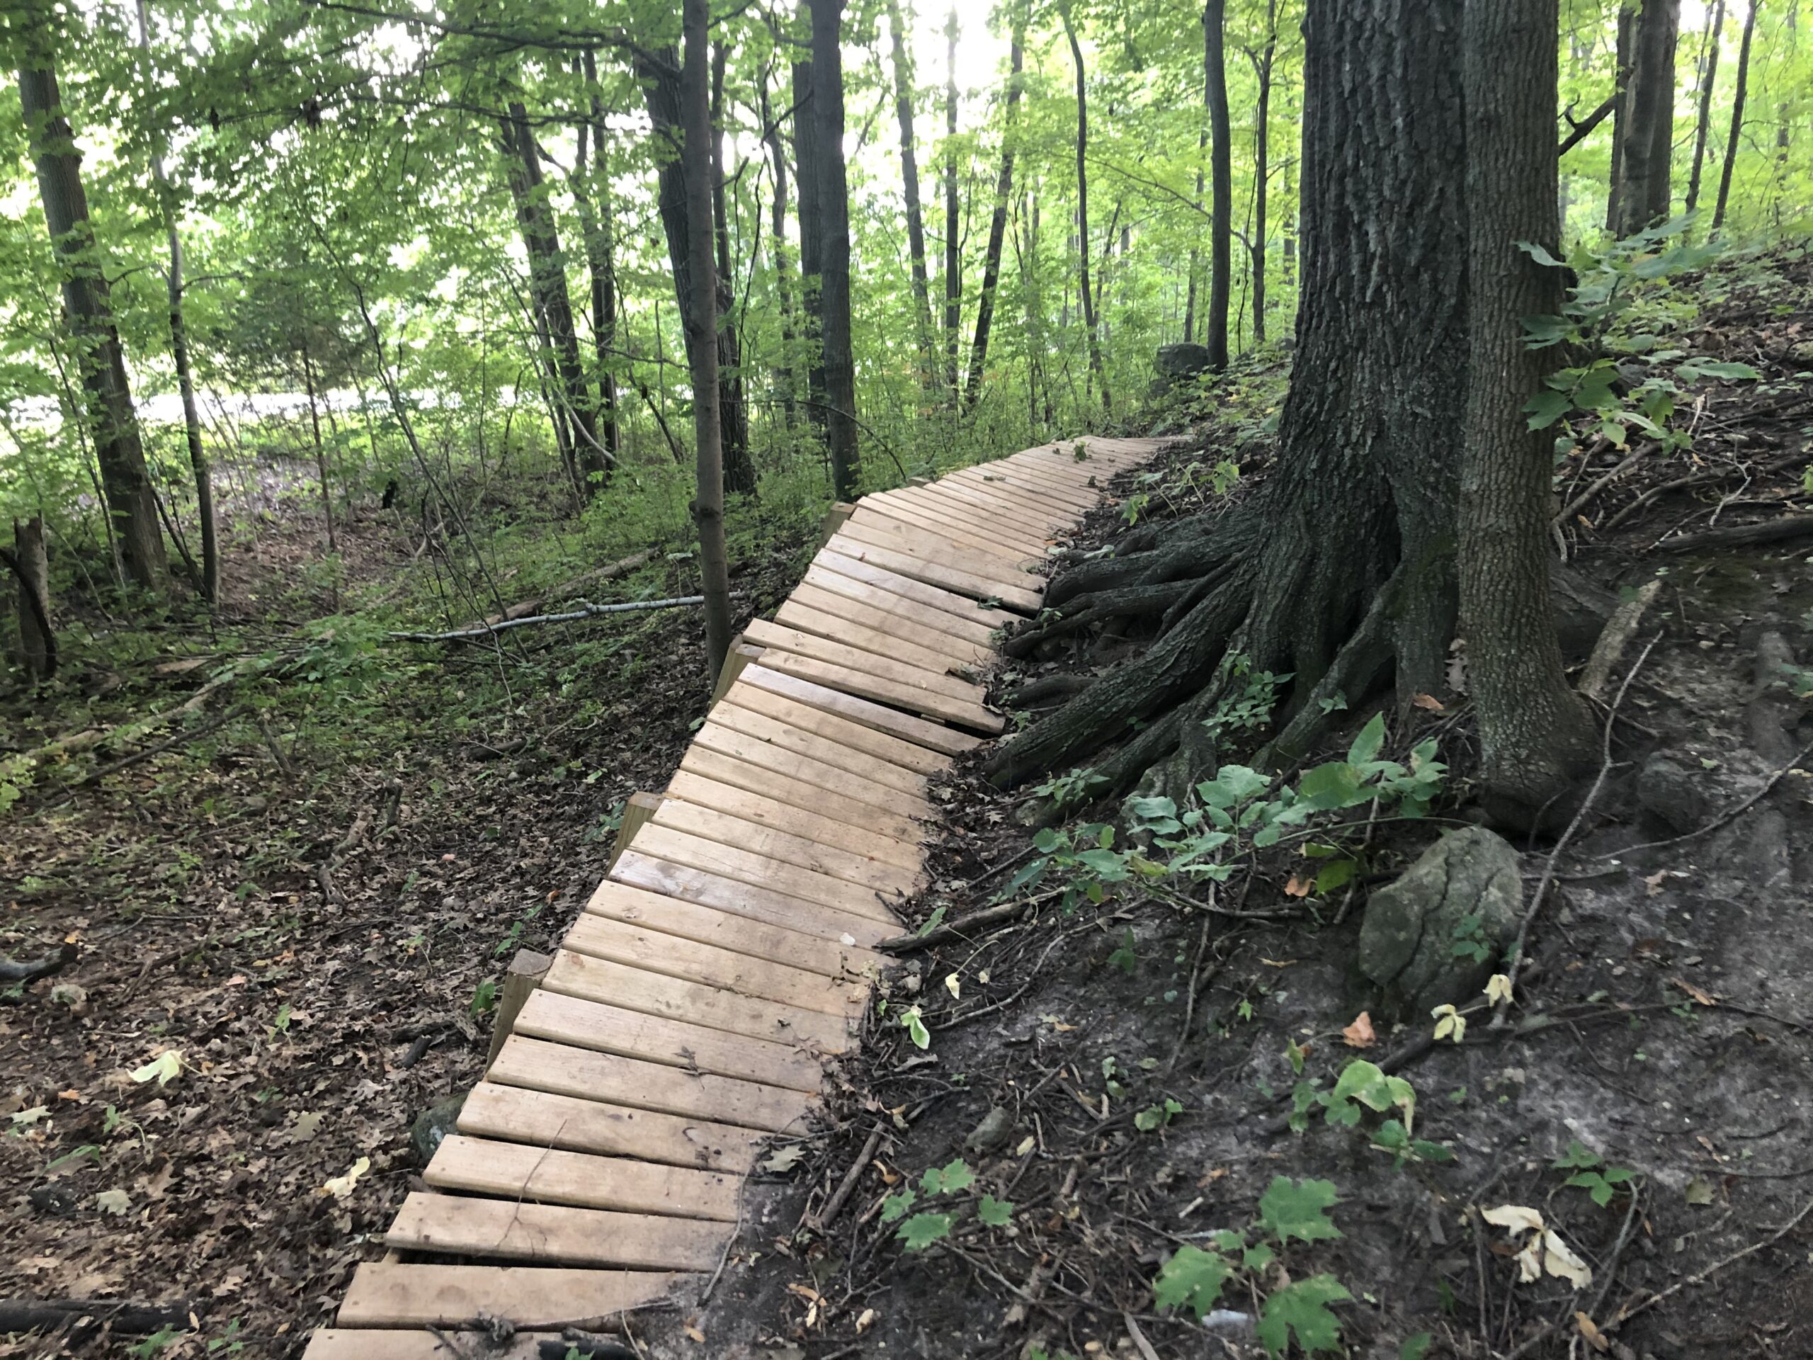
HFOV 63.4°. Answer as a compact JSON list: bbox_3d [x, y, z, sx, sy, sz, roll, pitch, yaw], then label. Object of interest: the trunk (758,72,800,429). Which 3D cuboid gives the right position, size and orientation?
[{"bbox_3d":[-1.439,-4.904,16.975,0.190,3.920,0.190,-3,16,-4],"label":"trunk"}]

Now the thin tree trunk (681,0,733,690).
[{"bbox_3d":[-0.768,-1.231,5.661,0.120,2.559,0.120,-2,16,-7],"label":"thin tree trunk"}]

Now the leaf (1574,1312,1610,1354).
[{"bbox_3d":[0.780,0.741,1.670,0.023,0.015,0.055,-22,23,-23],"label":"leaf"}]

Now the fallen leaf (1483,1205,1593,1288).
[{"bbox_3d":[0.774,0.696,1.800,0.125,0.030,0.095,-12,21,3],"label":"fallen leaf"}]

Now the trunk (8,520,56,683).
[{"bbox_3d":[-4.708,-0.438,7.907,0.210,0.875,0.210,-3,14,-31],"label":"trunk"}]

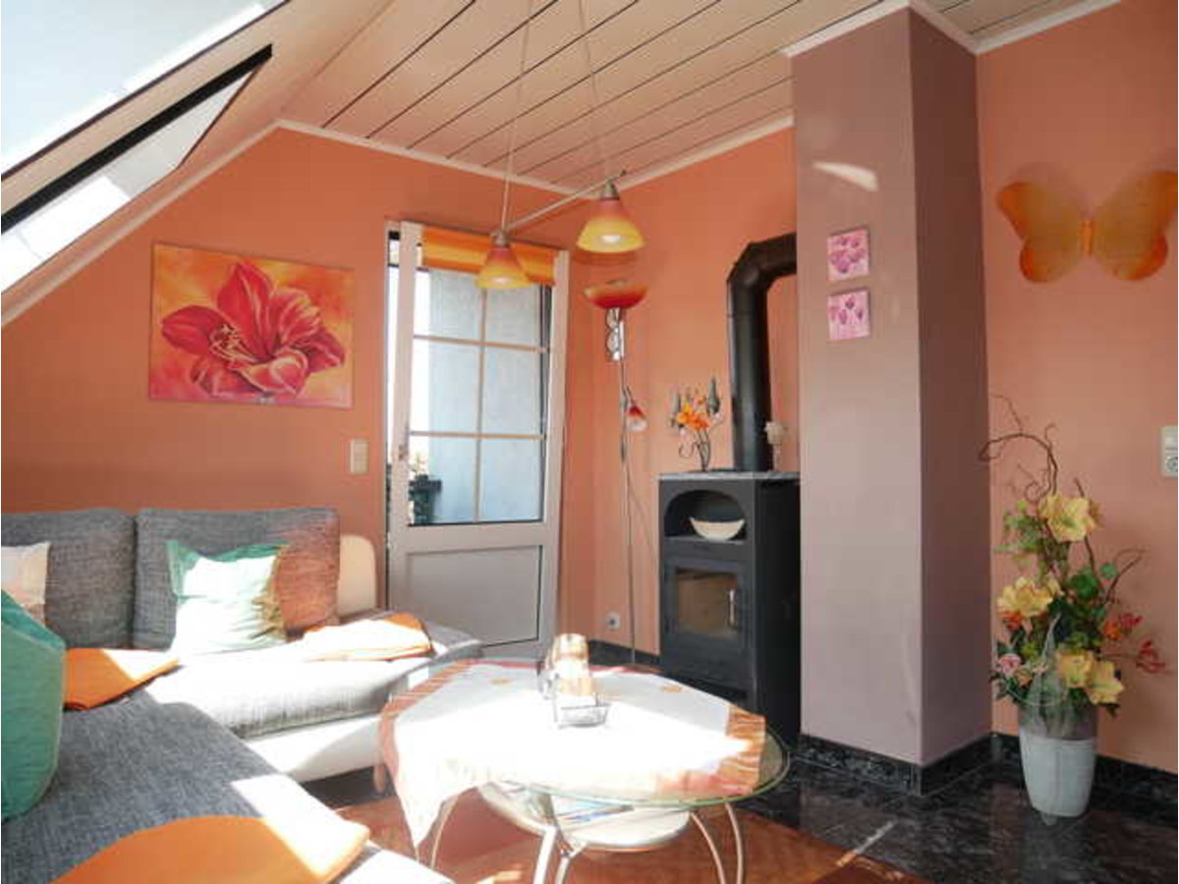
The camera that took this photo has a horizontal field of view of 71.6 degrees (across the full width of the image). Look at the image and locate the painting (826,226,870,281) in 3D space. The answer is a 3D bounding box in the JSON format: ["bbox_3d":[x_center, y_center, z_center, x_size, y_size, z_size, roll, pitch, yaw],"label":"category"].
[{"bbox_3d":[0.867,-0.629,2.748,0.020,0.155,0.150,0,-1,-41],"label":"painting"}]

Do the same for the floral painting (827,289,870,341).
[{"bbox_3d":[0.869,-0.427,2.744,0.020,0.155,0.150,0,-1,-41],"label":"floral painting"}]

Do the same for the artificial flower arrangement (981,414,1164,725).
[{"bbox_3d":[1.412,0.384,2.434,0.370,0.930,0.460,0,-1,-41],"label":"artificial flower arrangement"}]

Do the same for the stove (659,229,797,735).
[{"bbox_3d":[0.638,0.152,3.264,0.430,1.935,0.570,0,-1,-41],"label":"stove"}]

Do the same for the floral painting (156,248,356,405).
[{"bbox_3d":[-1.322,-0.446,3.276,0.785,0.590,0.025,0,-1,-41],"label":"floral painting"}]

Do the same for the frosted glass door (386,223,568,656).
[{"bbox_3d":[-0.518,0.069,3.911,0.970,2.090,0.090,0,2,-41],"label":"frosted glass door"}]

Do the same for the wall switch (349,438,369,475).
[{"bbox_3d":[-1.000,0.064,3.547,0.081,0.150,0.015,0,-1,-41],"label":"wall switch"}]

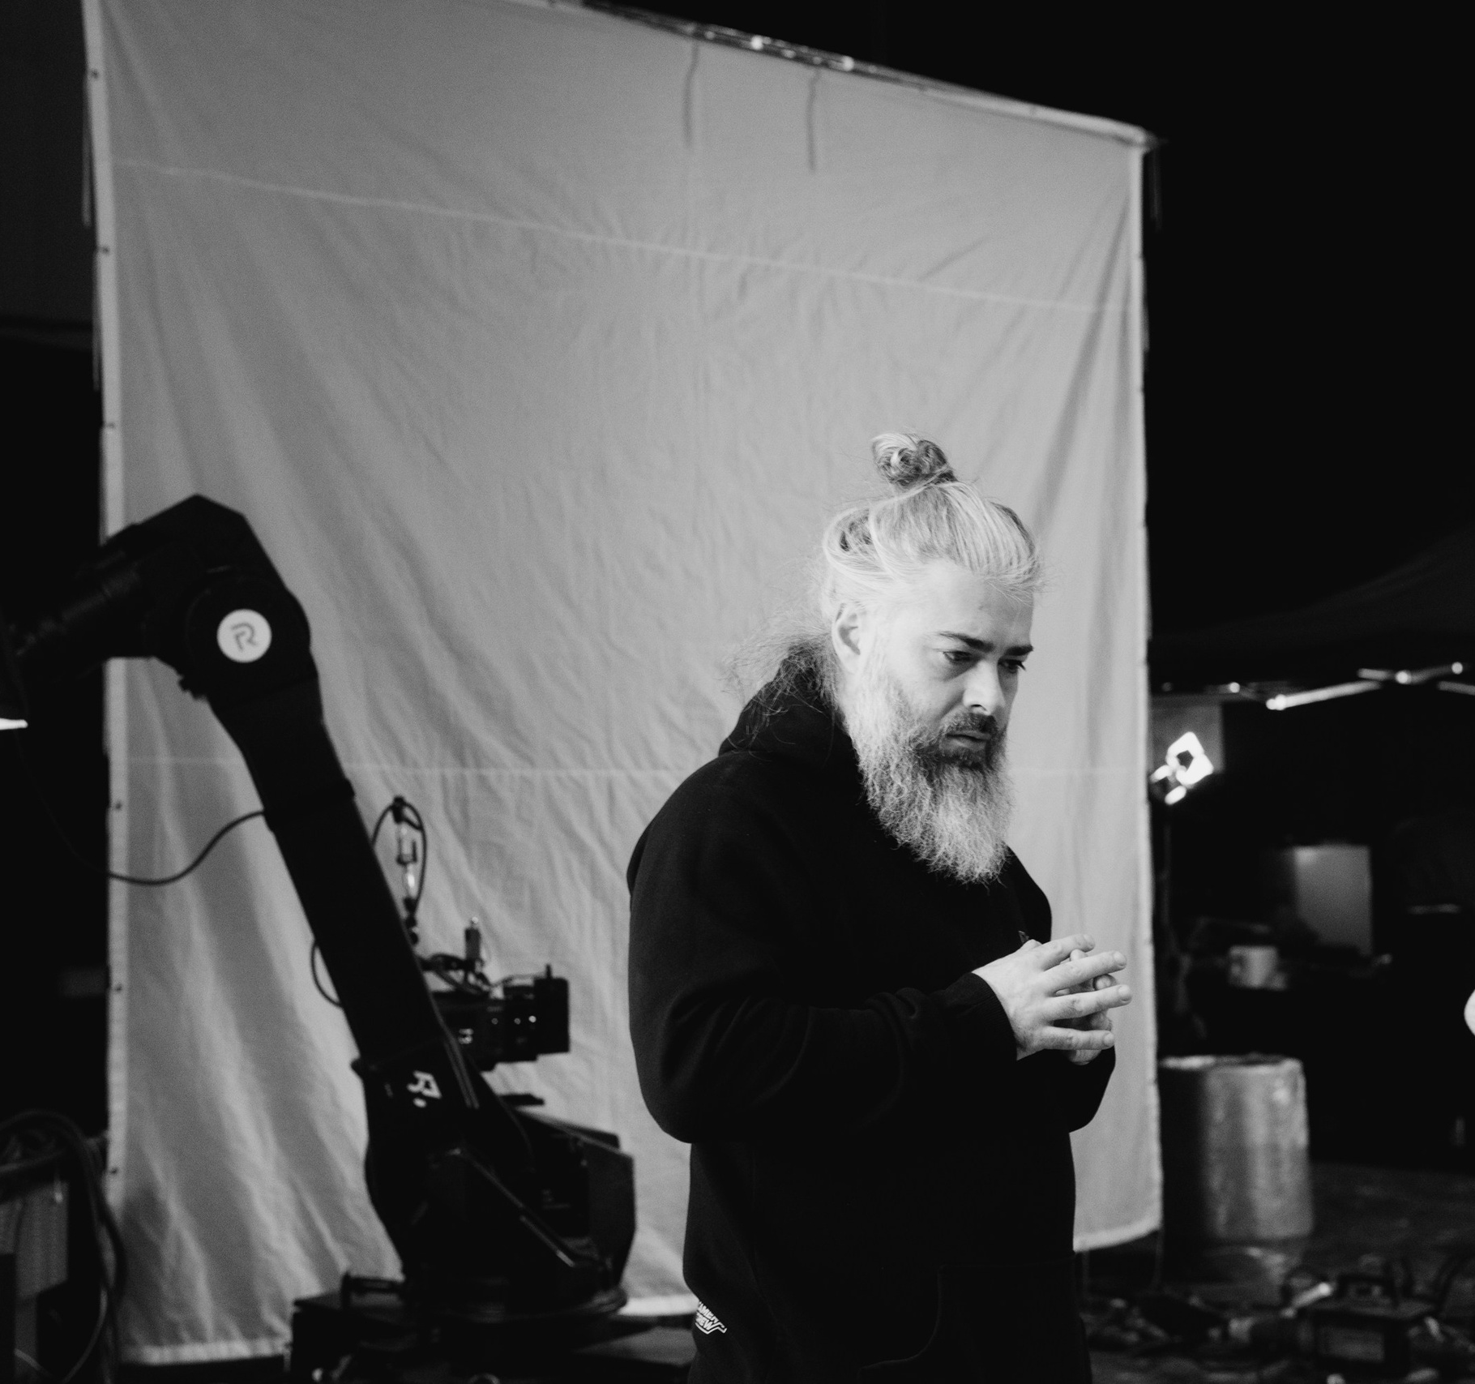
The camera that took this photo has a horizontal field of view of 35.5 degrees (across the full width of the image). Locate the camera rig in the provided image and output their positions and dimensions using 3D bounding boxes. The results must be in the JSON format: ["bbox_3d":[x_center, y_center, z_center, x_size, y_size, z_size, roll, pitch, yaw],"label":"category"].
[{"bbox_3d":[-0.718,0.379,3.950,1.060,1.400,0.480,-1,-3,0],"label":"camera rig"}]

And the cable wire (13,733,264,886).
[{"bbox_3d":[-1.026,0.201,3.950,0.430,0.260,0.090,-1,-3,0],"label":"cable wire"}]

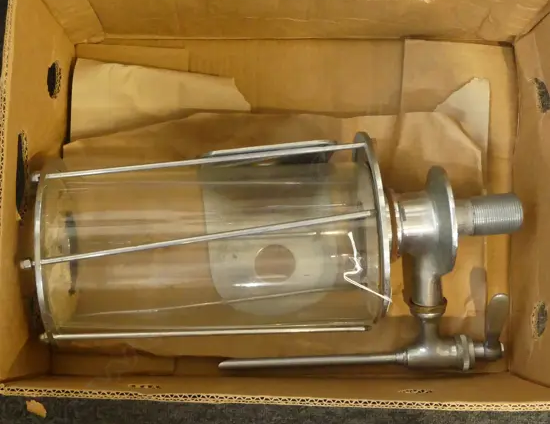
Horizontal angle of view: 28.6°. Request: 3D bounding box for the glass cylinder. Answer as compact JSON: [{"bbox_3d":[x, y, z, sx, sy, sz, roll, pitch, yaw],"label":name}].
[{"bbox_3d":[-0.061,0.029,1.100,0.327,0.188,0.188,-4,83,0],"label":"glass cylinder"}]

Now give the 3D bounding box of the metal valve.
[{"bbox_3d":[0.096,0.068,1.107,0.318,0.111,0.222,-3,98,0],"label":"metal valve"}]

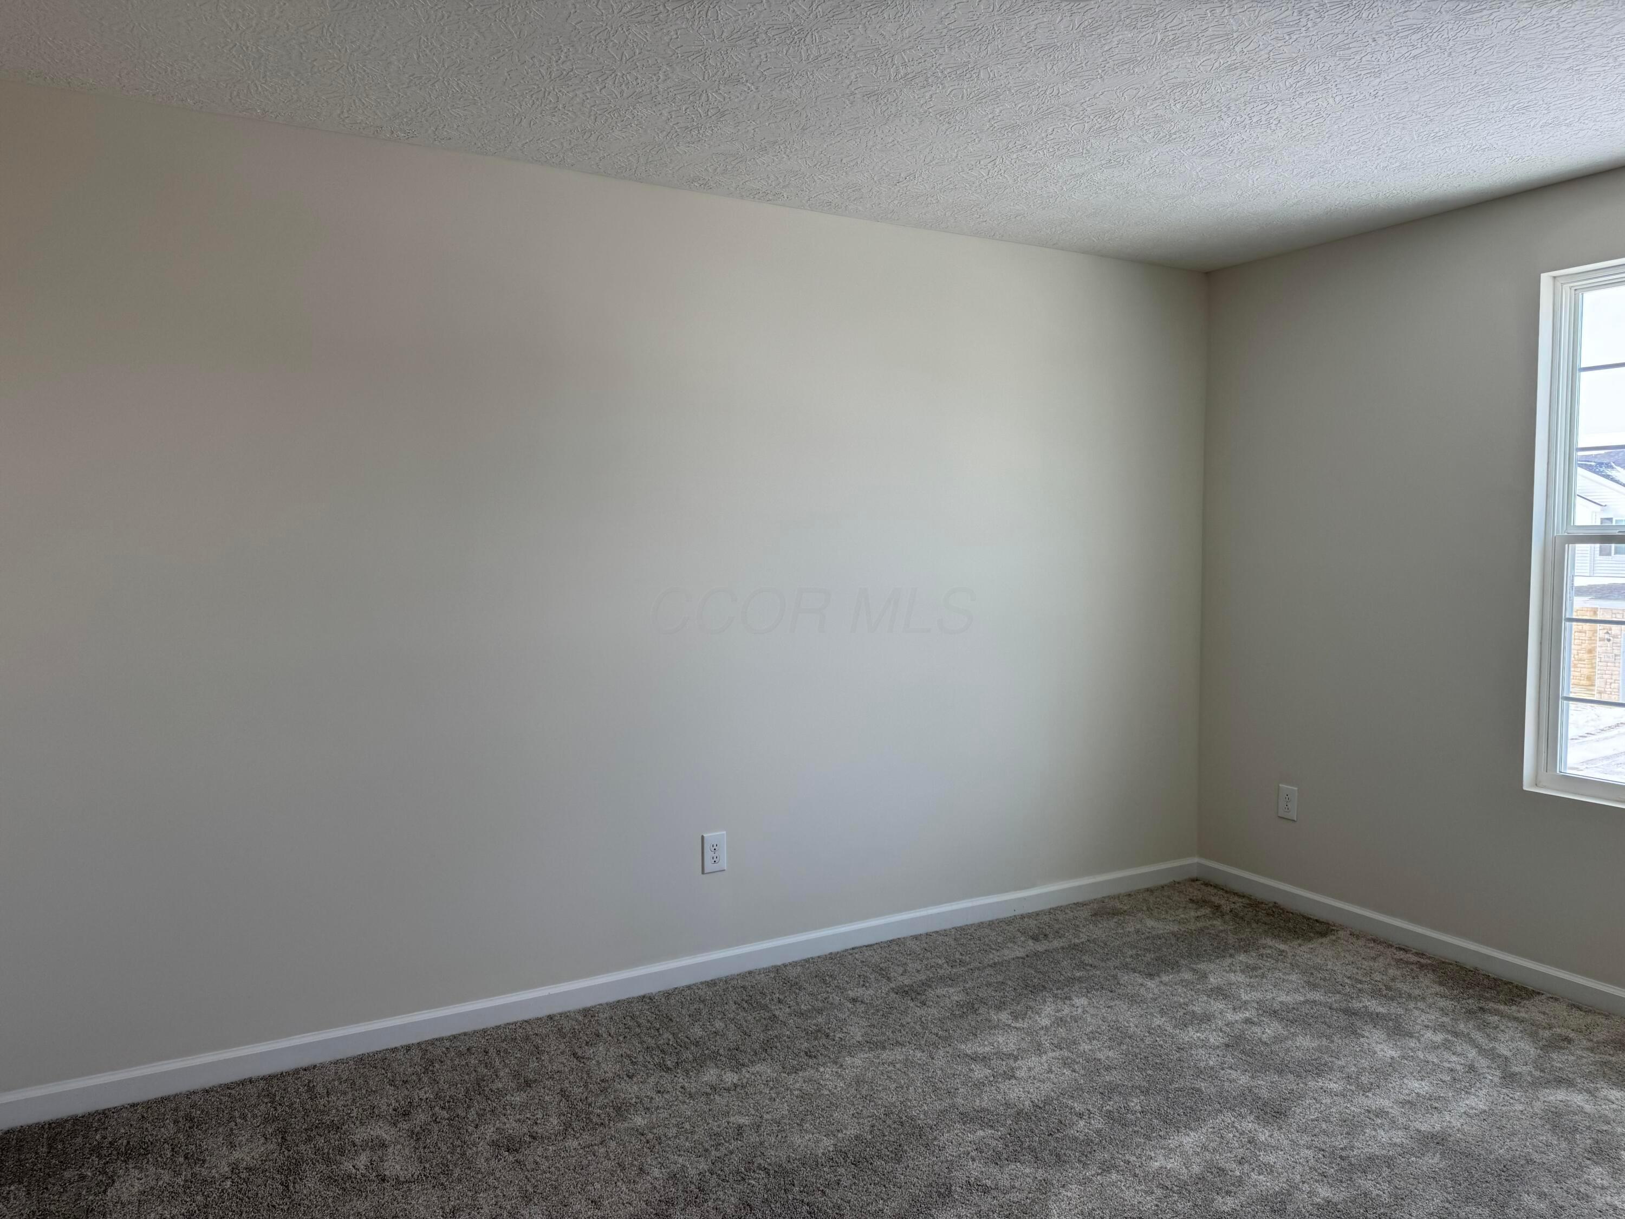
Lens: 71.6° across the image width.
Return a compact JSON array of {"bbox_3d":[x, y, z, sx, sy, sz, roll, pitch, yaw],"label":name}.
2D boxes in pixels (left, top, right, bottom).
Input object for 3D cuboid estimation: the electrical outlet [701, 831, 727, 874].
[{"bbox_3d":[-0.305,0.762,3.518,0.079,0.124,0.008,-2,4,-29],"label":"electrical outlet"}]

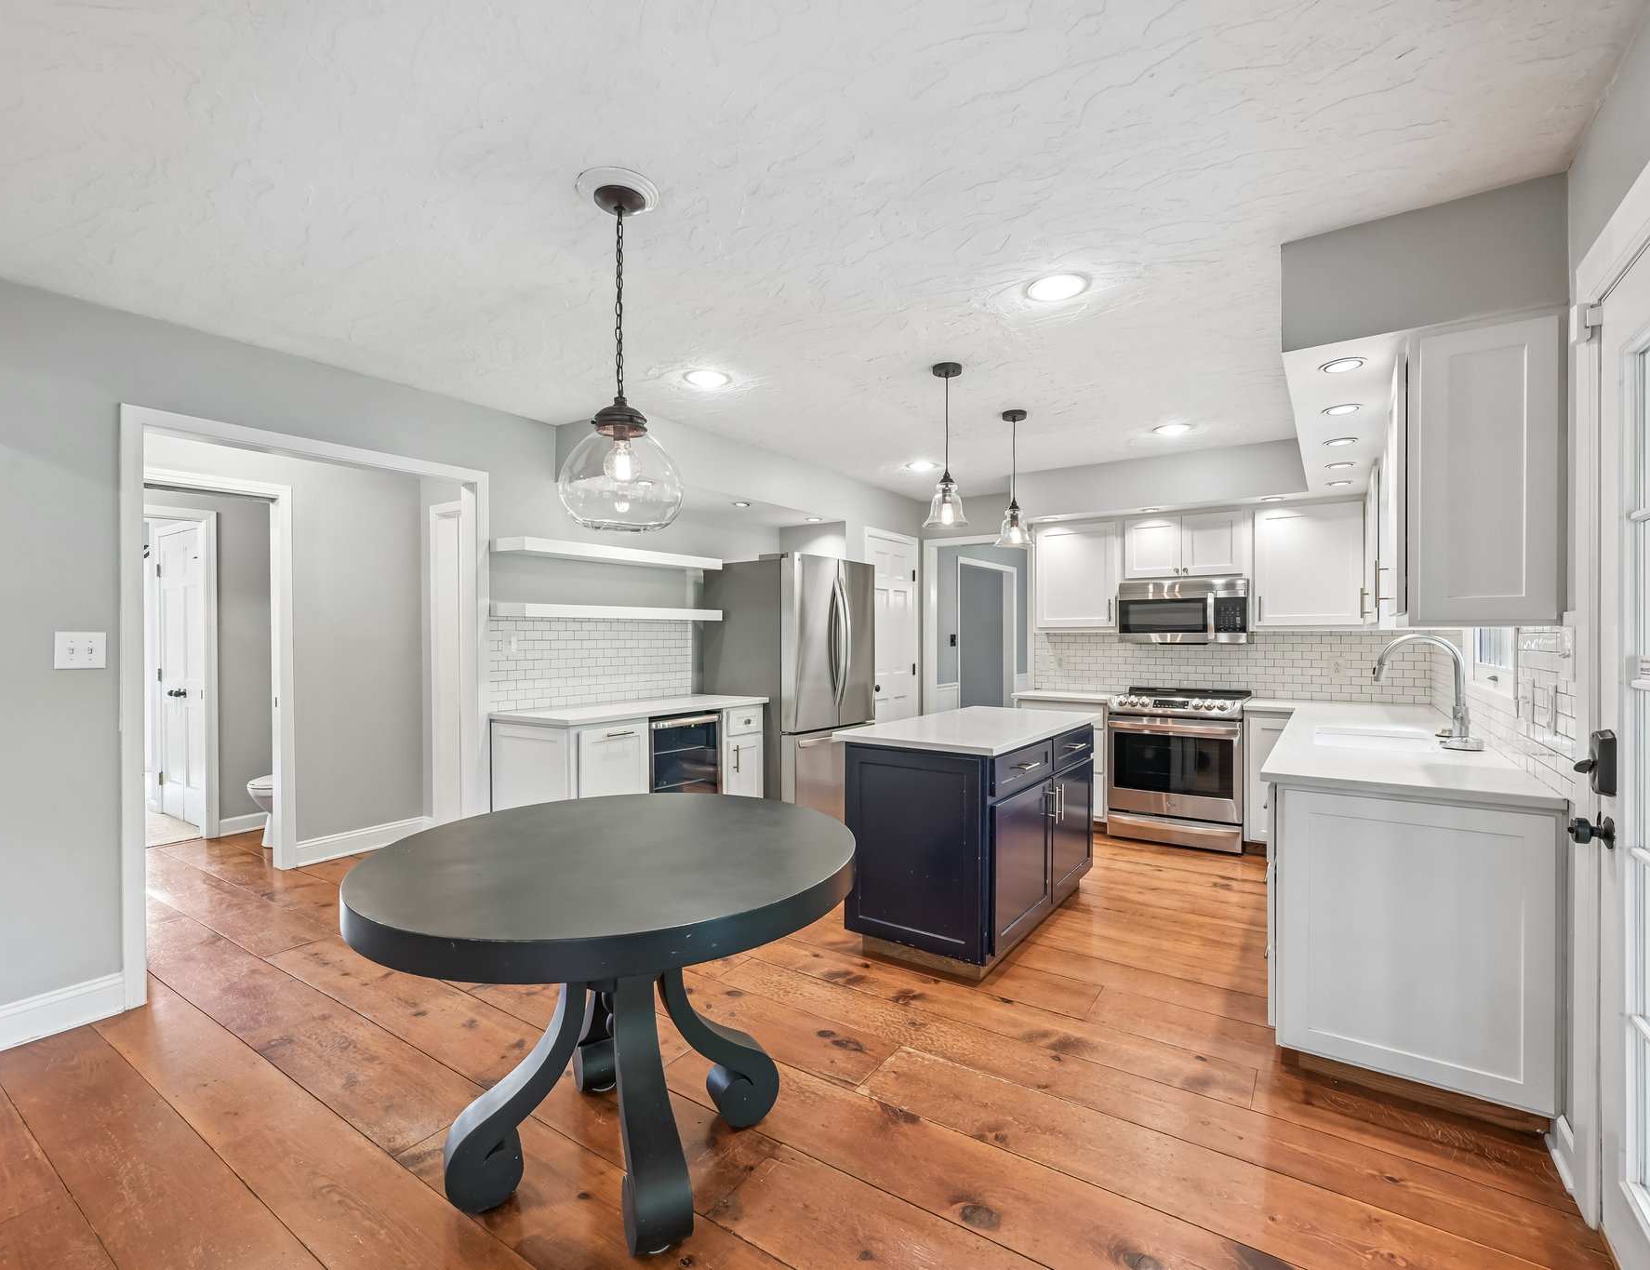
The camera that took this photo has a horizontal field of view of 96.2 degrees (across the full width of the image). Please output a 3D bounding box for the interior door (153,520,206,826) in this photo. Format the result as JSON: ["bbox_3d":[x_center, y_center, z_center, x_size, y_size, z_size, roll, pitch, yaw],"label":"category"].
[{"bbox_3d":[-4.546,0.302,5.234,0.840,2.030,0.045,0,0,34],"label":"interior door"}]

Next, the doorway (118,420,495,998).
[{"bbox_3d":[-2.139,0.254,3.223,0.135,2.145,1.381,0,0,34],"label":"doorway"}]

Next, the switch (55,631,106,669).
[{"bbox_3d":[-2.503,0.053,2.492,0.014,0.120,0.125,0,0,34],"label":"switch"}]

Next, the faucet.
[{"bbox_3d":[2.258,0.205,2.781,0.305,0.416,0.220,0,0,34],"label":"faucet"}]

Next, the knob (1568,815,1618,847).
[{"bbox_3d":[1.652,0.418,1.600,0.065,0.062,0.061,0,0,34],"label":"knob"}]

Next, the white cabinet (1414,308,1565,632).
[{"bbox_3d":[1.817,-0.413,2.099,0.336,0.773,0.420,0,0,34],"label":"white cabinet"}]

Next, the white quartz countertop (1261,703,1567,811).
[{"bbox_3d":[2.450,0.427,3.305,0.656,0.030,3.071,0,0,34],"label":"white quartz countertop"}]

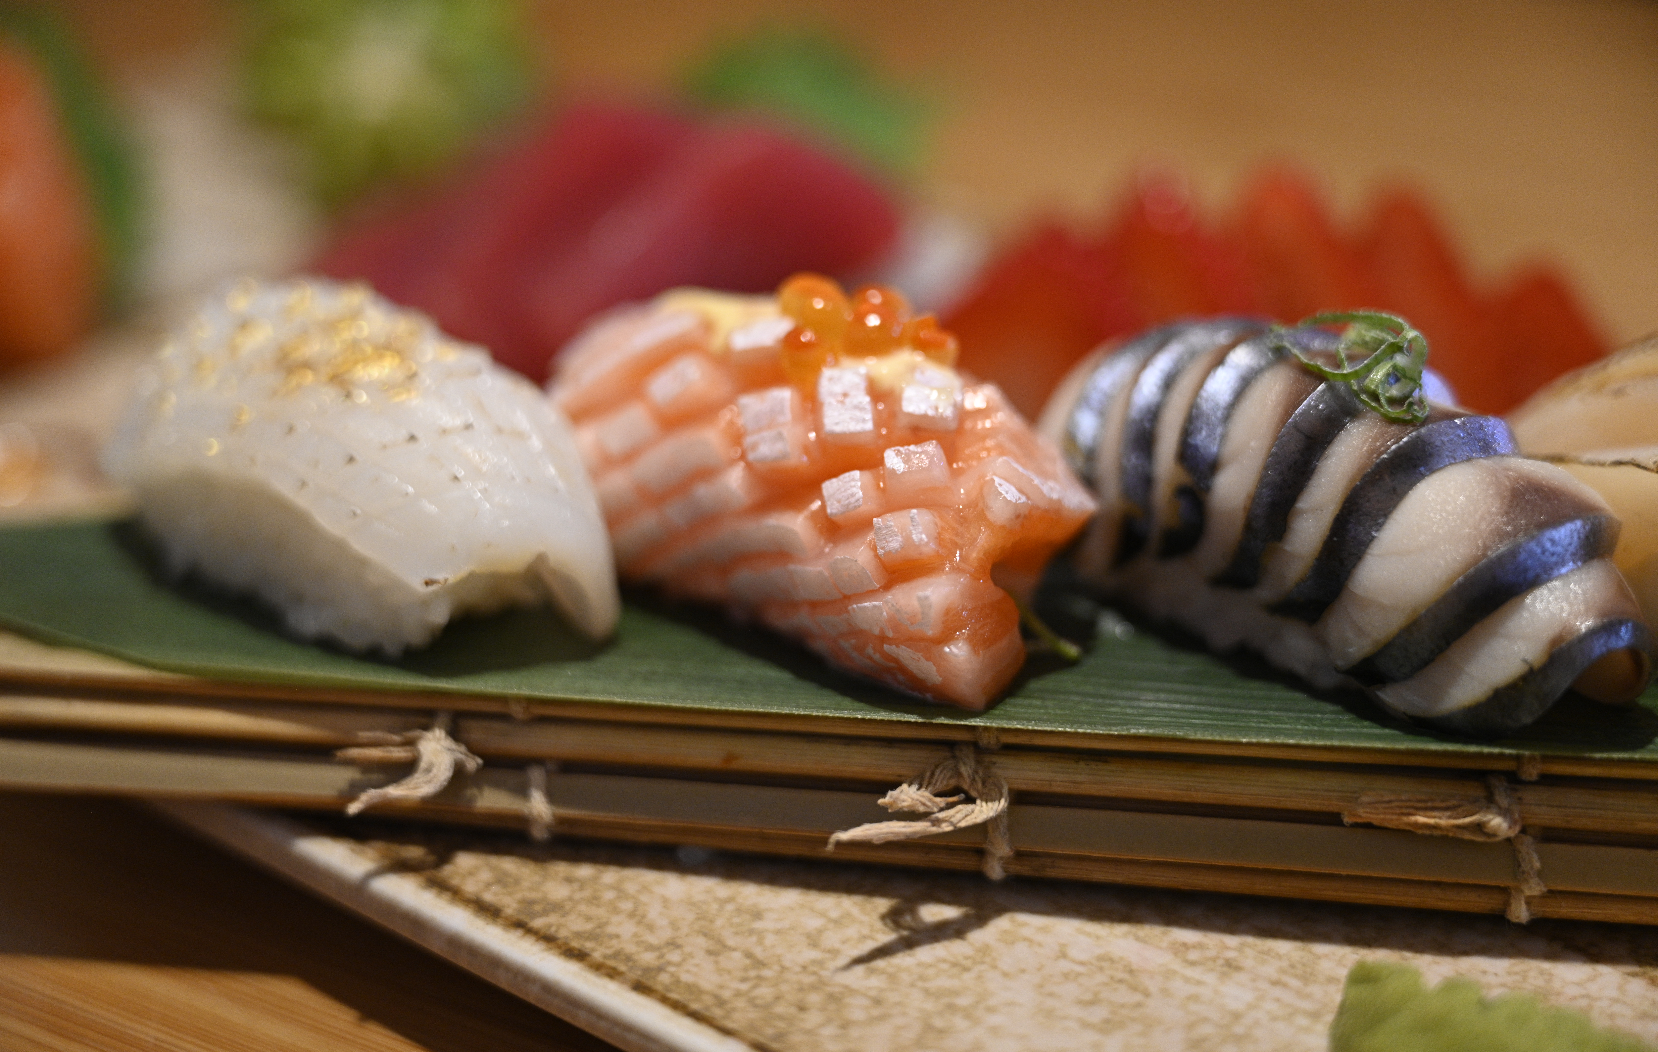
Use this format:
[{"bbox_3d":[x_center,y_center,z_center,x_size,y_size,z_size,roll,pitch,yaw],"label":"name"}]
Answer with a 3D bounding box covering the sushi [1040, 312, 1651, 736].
[{"bbox_3d":[0.059,-0.005,0.346,0.037,0.038,0.076,-15,23,-41],"label":"sushi"}]

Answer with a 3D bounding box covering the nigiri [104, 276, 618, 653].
[{"bbox_3d":[-0.060,-0.012,0.371,0.071,0.038,0.042,15,23,41],"label":"nigiri"}]

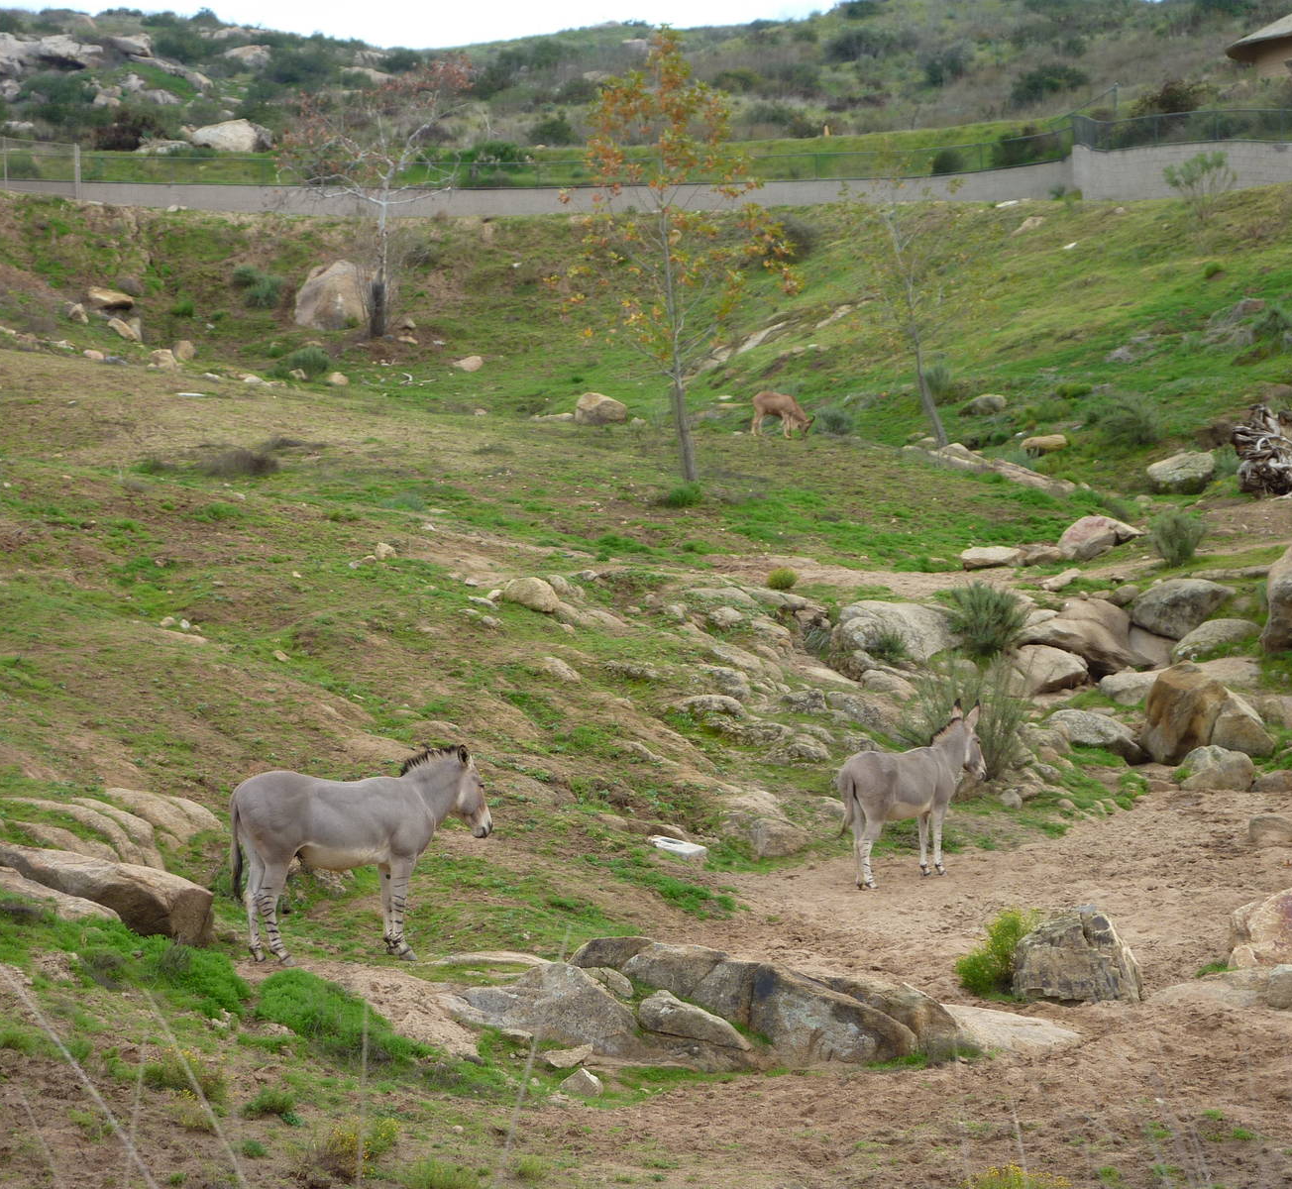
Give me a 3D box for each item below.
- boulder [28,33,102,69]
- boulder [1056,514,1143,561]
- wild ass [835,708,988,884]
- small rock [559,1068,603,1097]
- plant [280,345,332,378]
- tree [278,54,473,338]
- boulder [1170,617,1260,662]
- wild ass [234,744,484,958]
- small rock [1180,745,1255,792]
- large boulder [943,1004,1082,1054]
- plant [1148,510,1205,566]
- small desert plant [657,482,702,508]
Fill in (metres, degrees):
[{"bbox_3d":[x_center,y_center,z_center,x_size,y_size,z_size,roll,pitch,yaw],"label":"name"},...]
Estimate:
[{"bbox_3d":[-28.942,-27.084,190.000,3.600,1.700,2.500,0,-1,0],"label":"boulder"},{"bbox_3d":[6.559,-0.806,55.000,1.200,0.640,0.900,-1,0,0],"label":"boulder"},{"bbox_3d":[2.373,1.779,33.800,0.420,1.530,1.620,2,3,45],"label":"wild ass"},{"bbox_3d":[-0.399,2.991,23.300,0.273,0.149,0.220,0,2,0],"label":"small rock"},{"bbox_3d":[-7.692,-5.282,86.000,1.170,0.720,1.050,-2,-1,-5],"label":"plant"},{"bbox_3d":[-6.322,-9.323,89.000,4.553,6.401,4.300,0,2,0],"label":"tree"},{"bbox_3d":[7.269,0.577,48.500,1.100,0.510,0.800,-3,-1,8],"label":"boulder"},{"bbox_3d":[-1.945,1.764,25.900,1.770,1.490,0.460,-1,0,-8],"label":"wild ass"},{"bbox_3d":[6.172,1.877,41.000,0.815,0.474,0.600,0,2,0],"label":"small rock"},{"bbox_3d":[2.067,2.447,21.400,0.800,0.220,0.600,-3,-1,5],"label":"large boulder"},{"bbox_3d":[7.959,-0.842,57.000,0.863,0.795,0.850,-3,-4,8],"label":"plant"},{"bbox_3d":[0.506,-1.507,57.500,0.684,0.366,0.600,-2,-4,1],"label":"small desert plant"}]

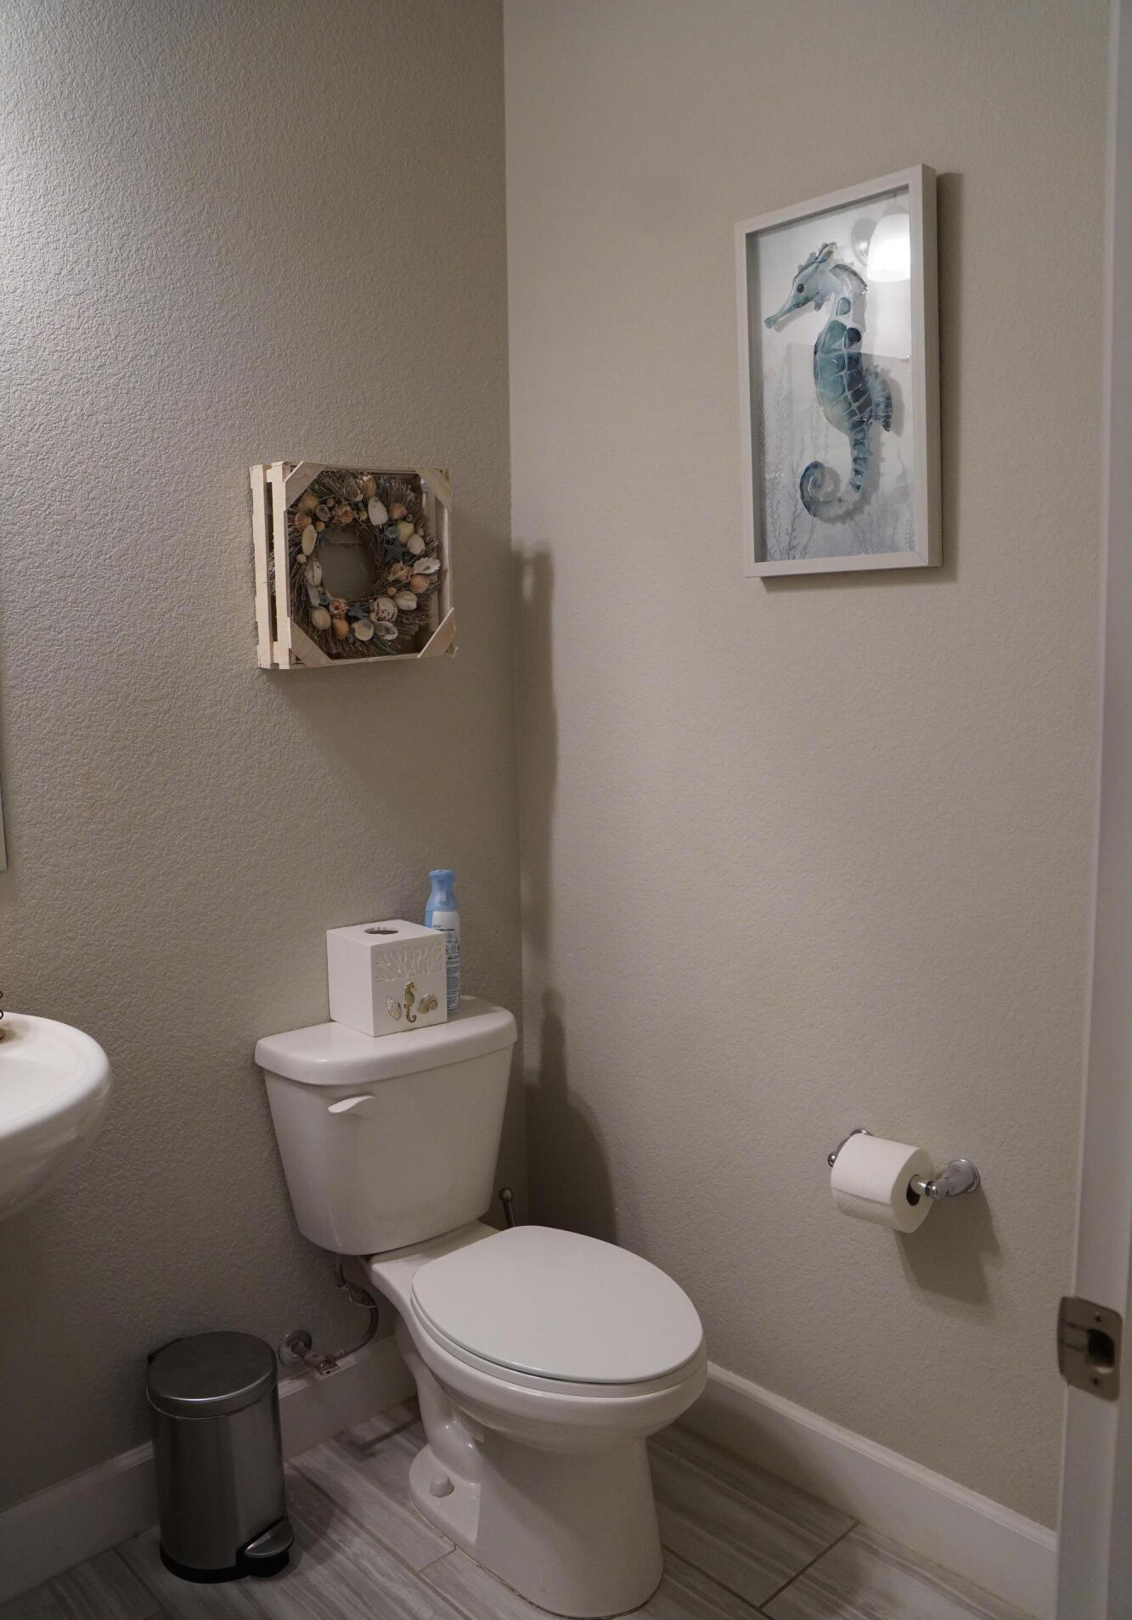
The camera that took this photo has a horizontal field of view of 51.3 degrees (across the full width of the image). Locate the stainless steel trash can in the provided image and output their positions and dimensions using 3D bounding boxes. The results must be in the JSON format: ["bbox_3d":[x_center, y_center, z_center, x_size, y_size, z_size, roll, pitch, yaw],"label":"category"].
[{"bbox_3d":[-0.518,0.973,1.776,0.255,0.292,0.192,4,8,36],"label":"stainless steel trash can"}]

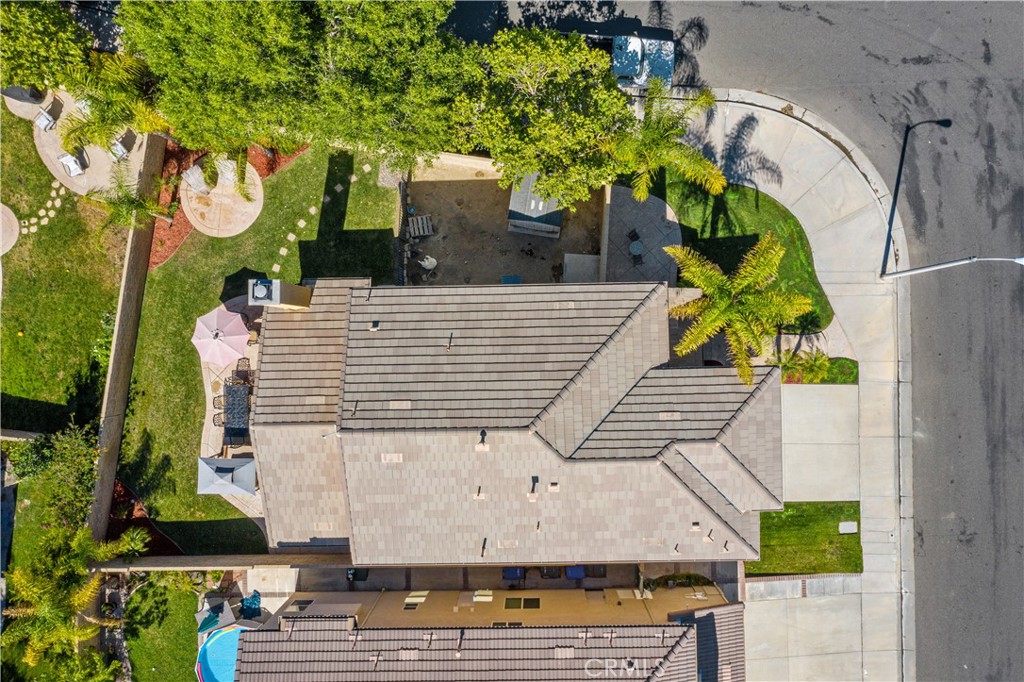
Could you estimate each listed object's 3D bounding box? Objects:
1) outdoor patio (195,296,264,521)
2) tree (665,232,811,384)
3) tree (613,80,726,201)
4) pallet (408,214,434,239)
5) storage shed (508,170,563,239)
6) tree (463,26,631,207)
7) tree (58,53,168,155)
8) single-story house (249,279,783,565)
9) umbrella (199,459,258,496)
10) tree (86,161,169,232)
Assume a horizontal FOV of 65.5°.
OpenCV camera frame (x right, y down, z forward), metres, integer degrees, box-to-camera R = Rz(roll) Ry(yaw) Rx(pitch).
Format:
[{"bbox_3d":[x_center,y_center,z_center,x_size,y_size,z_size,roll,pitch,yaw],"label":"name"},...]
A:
[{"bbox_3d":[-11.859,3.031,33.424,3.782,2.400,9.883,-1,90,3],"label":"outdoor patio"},{"bbox_3d":[7.957,-1.116,30.144,5.032,7.000,5.239,-1,90,3],"label":"tree"},{"bbox_3d":[5.624,-7.074,30.391,4.027,6.800,4.374,-1,90,3],"label":"tree"},{"bbox_3d":[-3.877,-4.928,34.193,0.979,0.140,0.855,-10,89,3],"label":"pallet"},{"bbox_3d":[1.032,-5.623,32.893,2.200,2.250,2.250,8,90,3],"label":"storage shed"},{"bbox_3d":[1.400,-8.138,30.408,6.266,7.200,6.484,-1,90,3],"label":"tree"},{"bbox_3d":[-15.103,-9.045,32.095,3.995,5.500,3.704,-1,90,3],"label":"tree"},{"bbox_3d":[0.332,3.035,31.208,20.208,5.600,11.305,-1,90,3],"label":"single-story house"},{"bbox_3d":[-11.638,5.547,33.401,2.412,2.400,1.527,-1,90,3],"label":"umbrella"},{"bbox_3d":[-15.327,-5.775,32.891,3.129,3.900,2.748,-1,90,3],"label":"tree"}]

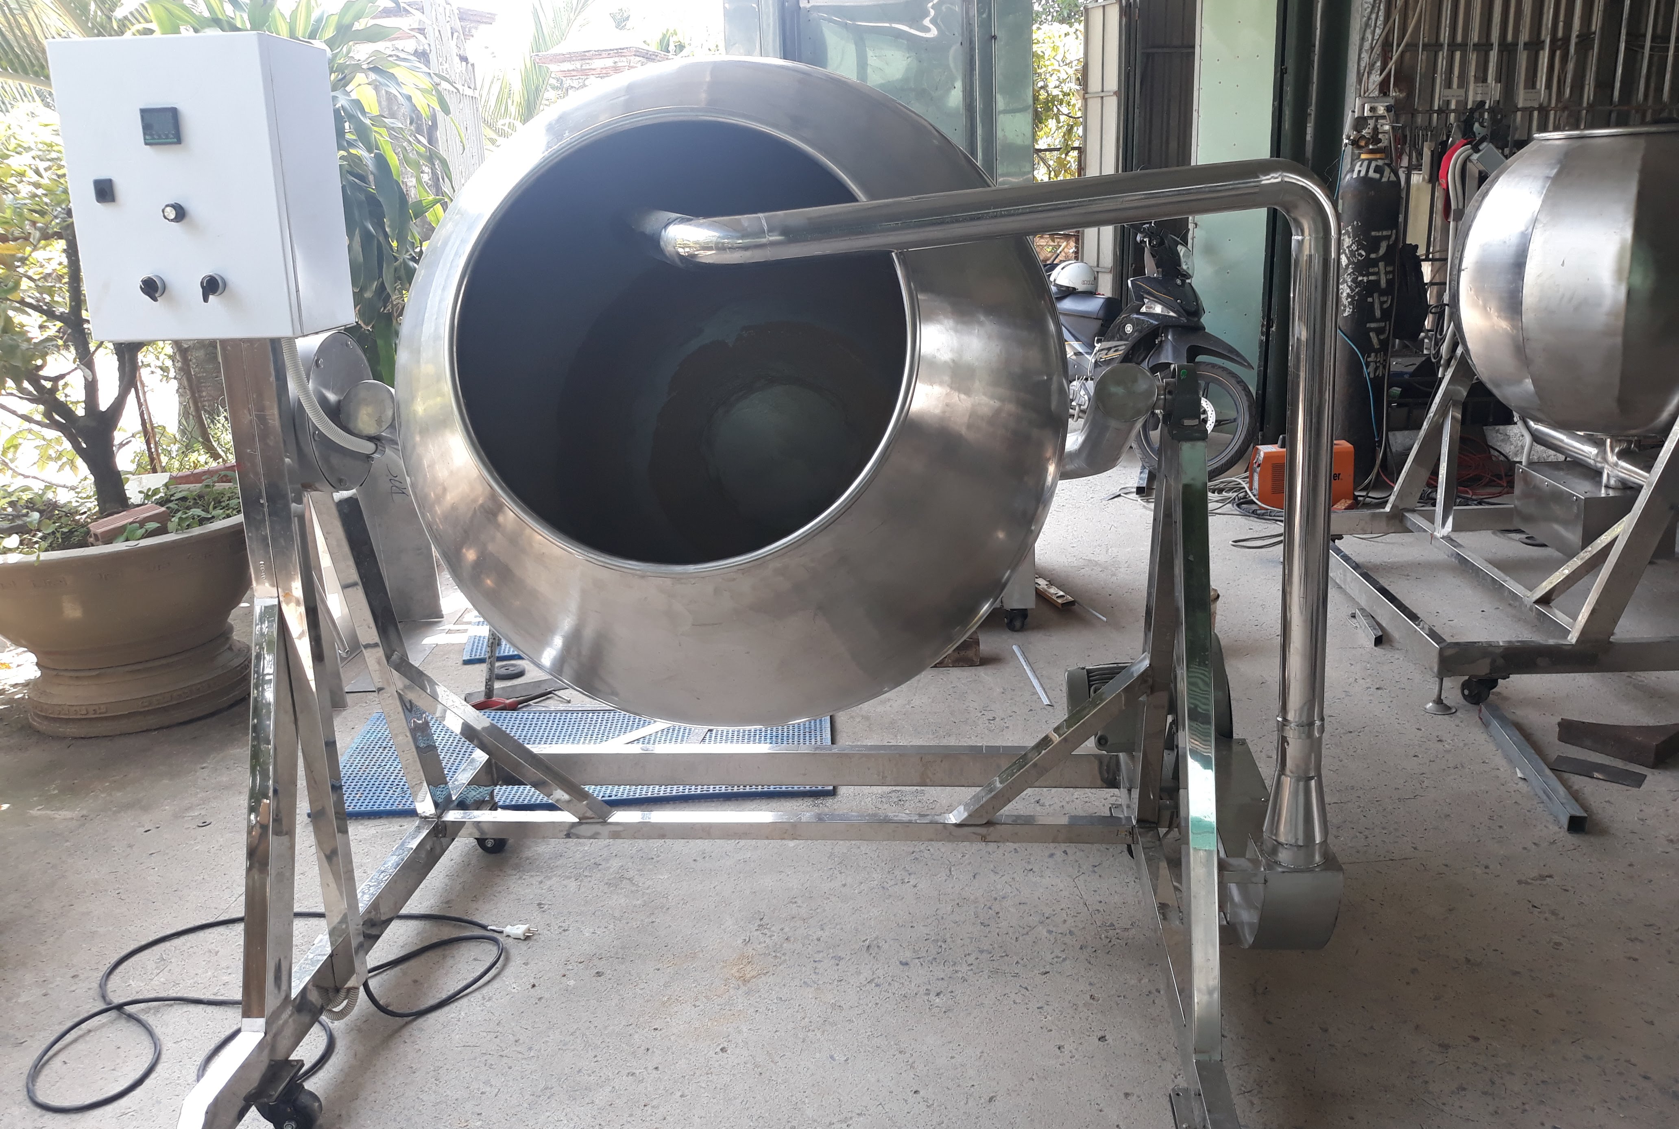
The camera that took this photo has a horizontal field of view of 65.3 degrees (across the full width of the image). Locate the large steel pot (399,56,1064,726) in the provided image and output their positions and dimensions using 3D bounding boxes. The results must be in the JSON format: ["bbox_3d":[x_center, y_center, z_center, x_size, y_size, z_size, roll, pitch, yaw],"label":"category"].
[{"bbox_3d":[-0.169,-0.267,2.200,1.080,1.080,0.880,-1,-5,7],"label":"large steel pot"}]

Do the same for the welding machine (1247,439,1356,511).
[{"bbox_3d":[1.919,-0.392,5.467,0.410,0.260,0.160,-4,16,-7],"label":"welding machine"}]

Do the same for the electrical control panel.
[{"bbox_3d":[-0.912,-0.540,1.902,0.300,0.400,0.200,0,15,6],"label":"electrical control panel"}]

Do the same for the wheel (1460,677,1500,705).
[{"bbox_3d":[1.667,0.327,3.400,0.062,0.086,0.088,-3,16,-4],"label":"wheel"}]

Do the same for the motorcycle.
[{"bbox_3d":[1.167,-1.022,6.252,0.700,1.080,1.900,-13,19,-35],"label":"motorcycle"}]

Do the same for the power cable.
[{"bbox_3d":[-1.022,0.793,2.420,0.754,0.030,0.576,-2,16,0],"label":"power cable"}]

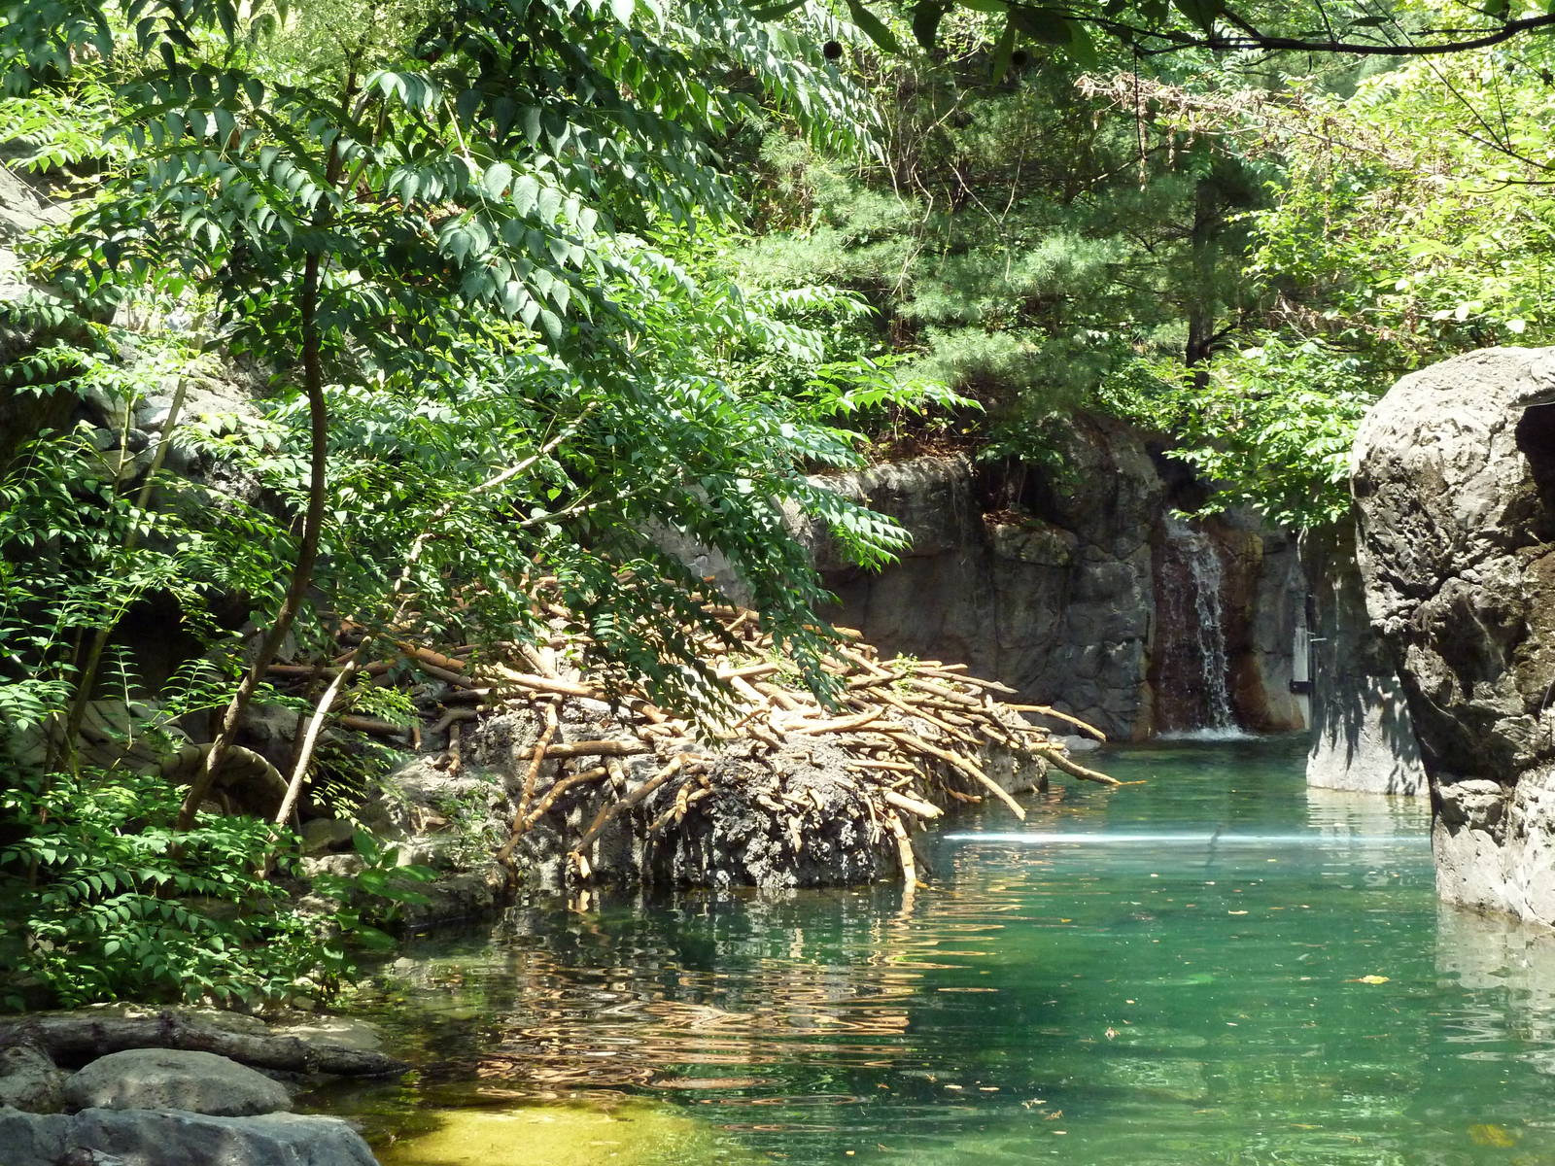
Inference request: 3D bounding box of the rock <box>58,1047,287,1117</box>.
[{"bbox_3d":[-1.696,1.425,7.500,0.630,0.200,0.420,0,3,-6],"label":"rock"}]

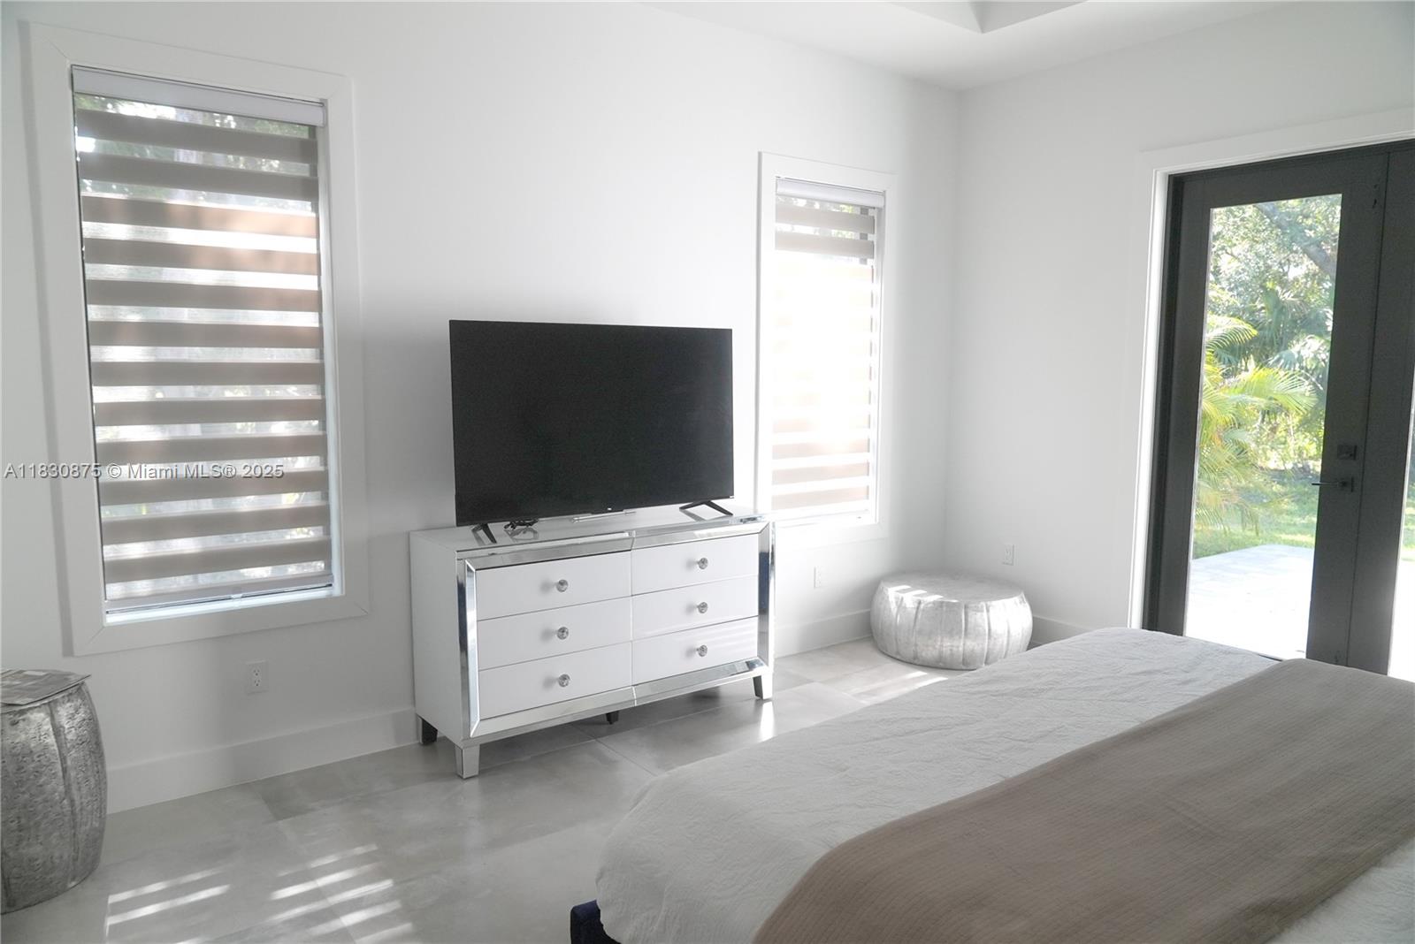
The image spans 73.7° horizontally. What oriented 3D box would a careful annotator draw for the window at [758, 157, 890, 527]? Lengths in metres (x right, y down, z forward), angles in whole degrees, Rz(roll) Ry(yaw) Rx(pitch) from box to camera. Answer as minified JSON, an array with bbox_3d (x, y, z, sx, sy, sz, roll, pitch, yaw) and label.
[{"bbox_3d":[0.619,-0.600,4.935,0.755,1.732,0.070,-4,8,-36],"label":"window"}]

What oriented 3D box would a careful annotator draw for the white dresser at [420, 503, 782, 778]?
[{"bbox_3d":[-0.421,0.633,3.967,1.474,0.839,0.444,-4,8,-36],"label":"white dresser"}]

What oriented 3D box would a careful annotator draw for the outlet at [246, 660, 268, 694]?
[{"bbox_3d":[-1.607,0.736,3.372,0.070,0.118,0.008,-4,8,-36],"label":"outlet"}]

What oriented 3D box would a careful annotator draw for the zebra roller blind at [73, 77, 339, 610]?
[{"bbox_3d":[-1.686,-0.403,3.247,0.749,1.757,0.100,-4,8,-36],"label":"zebra roller blind"}]

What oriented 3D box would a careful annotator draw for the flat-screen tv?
[{"bbox_3d":[-0.423,-0.212,3.870,1.320,0.770,0.085,-4,8,-36],"label":"flat-screen tv"}]

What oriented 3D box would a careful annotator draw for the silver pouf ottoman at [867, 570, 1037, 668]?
[{"bbox_3d":[1.293,0.778,5.023,0.832,0.342,0.832,0,6,0],"label":"silver pouf ottoman"}]

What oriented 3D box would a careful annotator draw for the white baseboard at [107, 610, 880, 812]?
[{"bbox_3d":[-0.453,0.949,4.271,4.114,0.144,0.016,-4,8,-36],"label":"white baseboard"}]

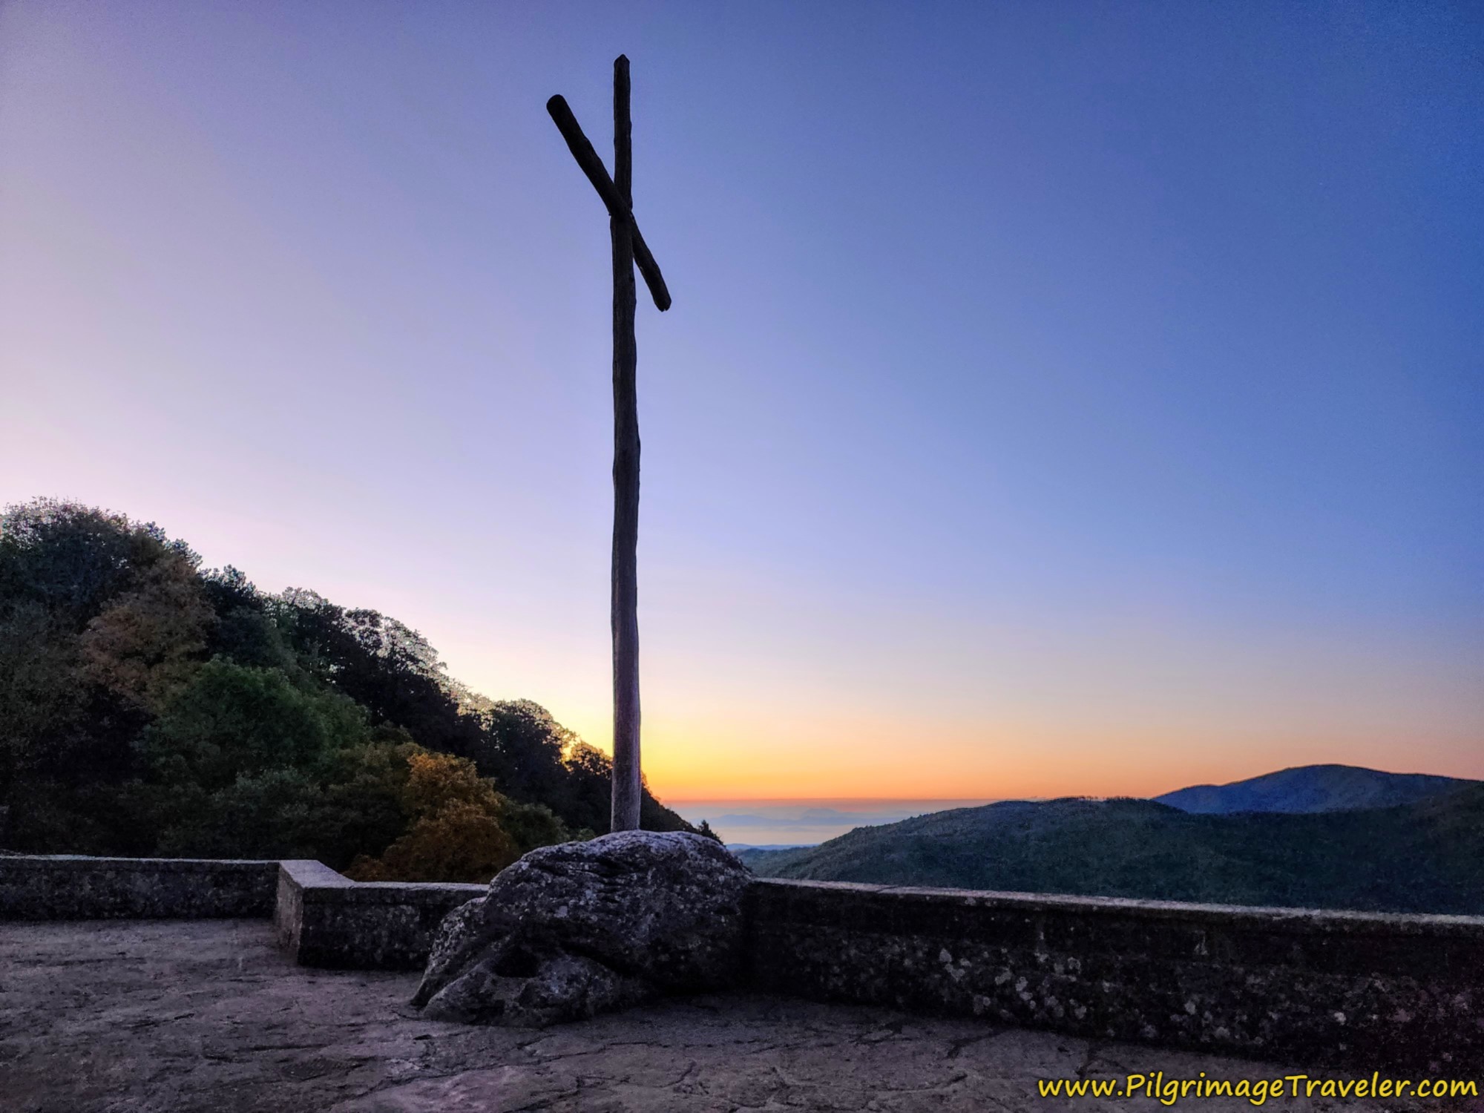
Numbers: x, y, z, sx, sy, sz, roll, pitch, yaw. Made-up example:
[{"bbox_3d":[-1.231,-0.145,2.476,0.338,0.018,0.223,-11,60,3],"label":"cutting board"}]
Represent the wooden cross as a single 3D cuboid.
[{"bbox_3d":[-1.074,-1.320,9.366,0.320,7.790,3.450,-4,-14,10],"label":"wooden cross"}]

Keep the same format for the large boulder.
[{"bbox_3d":[-1.220,2.843,7.802,2.500,1.240,2.000,0,-14,0],"label":"large boulder"}]

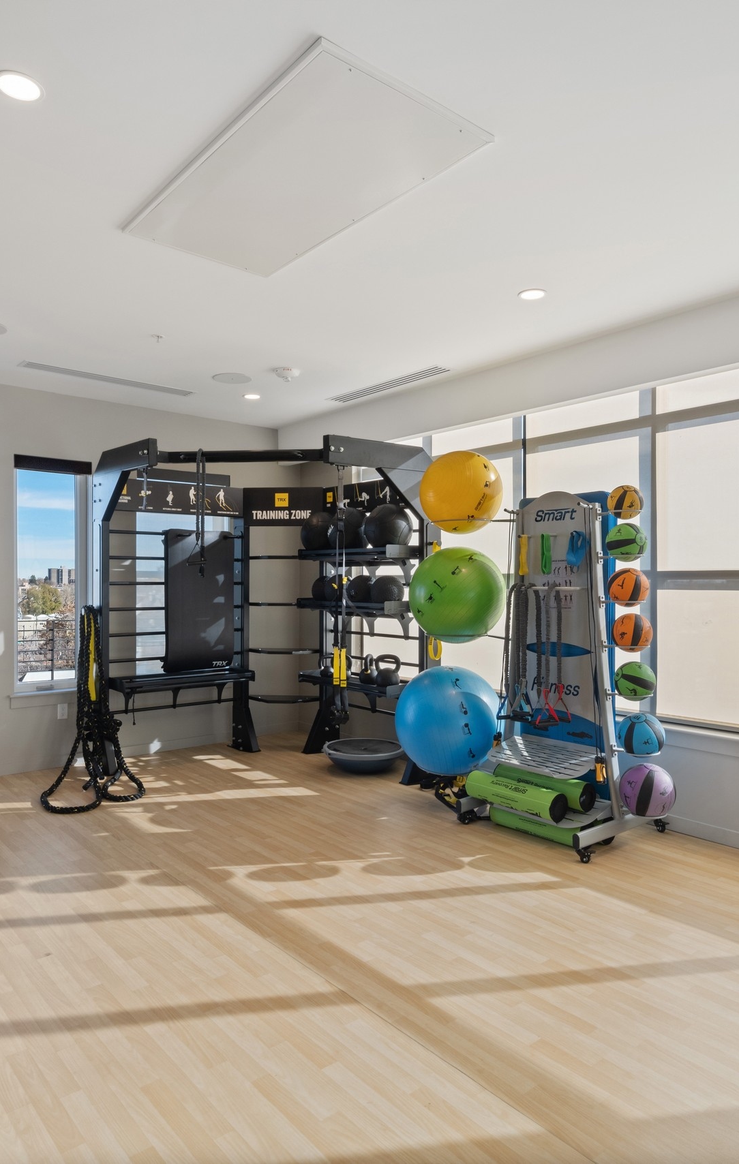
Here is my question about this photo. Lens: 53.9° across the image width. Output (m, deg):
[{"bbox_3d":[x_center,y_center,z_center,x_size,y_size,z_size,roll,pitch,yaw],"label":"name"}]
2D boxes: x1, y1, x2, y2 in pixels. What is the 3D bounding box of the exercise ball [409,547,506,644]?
[{"bbox_3d":[0.589,0.087,4.870,0.650,0.650,0.650,0,0,0],"label":"exercise ball"}]

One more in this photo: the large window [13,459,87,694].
[{"bbox_3d":[-2.510,-0.059,5.738,0.580,1.800,0.120,0,0,-40],"label":"large window"}]

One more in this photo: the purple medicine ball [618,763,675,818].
[{"bbox_3d":[1.460,1.098,3.829,0.285,0.285,0.285,0,0,0],"label":"purple medicine ball"}]

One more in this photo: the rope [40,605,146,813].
[{"bbox_3d":[-1.936,0.817,5.001,0.700,1.260,0.760,0,0,-40],"label":"rope"}]

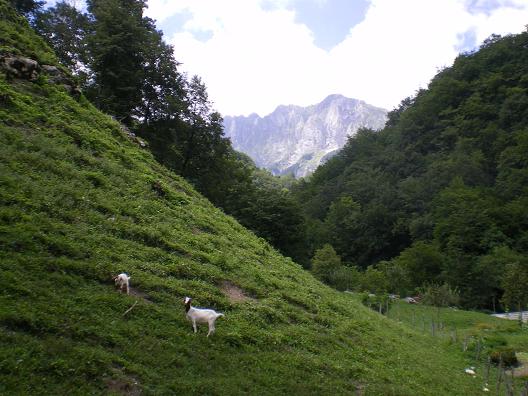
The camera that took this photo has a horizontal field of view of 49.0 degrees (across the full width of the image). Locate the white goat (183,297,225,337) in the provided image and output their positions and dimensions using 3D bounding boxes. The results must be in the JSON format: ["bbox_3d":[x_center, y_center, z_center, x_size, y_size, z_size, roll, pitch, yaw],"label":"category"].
[{"bbox_3d":[-1.057,2.106,10.300,0.680,0.690,0.210,1,-3,-13],"label":"white goat"}]

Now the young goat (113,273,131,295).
[{"bbox_3d":[-2.852,1.711,11.600,0.220,0.440,0.620,-1,-3,14],"label":"young goat"}]

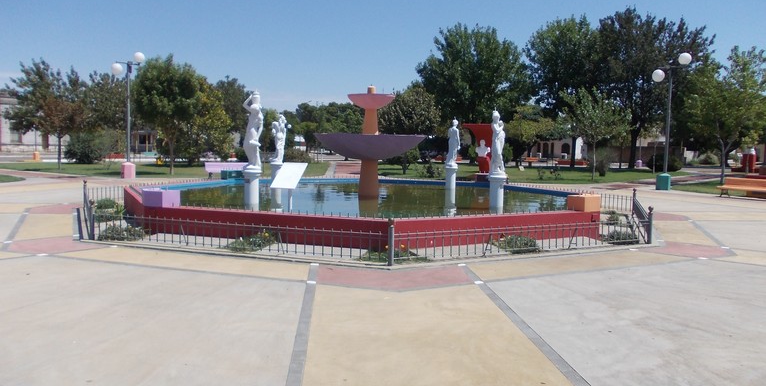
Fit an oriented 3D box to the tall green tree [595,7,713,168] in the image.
[{"bbox_3d":[21.129,-8.149,48.302,8.528,12.516,8.343,1,5,0],"label":"tall green tree"}]

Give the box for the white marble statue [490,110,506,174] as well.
[{"bbox_3d":[2.245,-0.969,12.037,0.332,1.259,0.322,5,6,42],"label":"white marble statue"}]

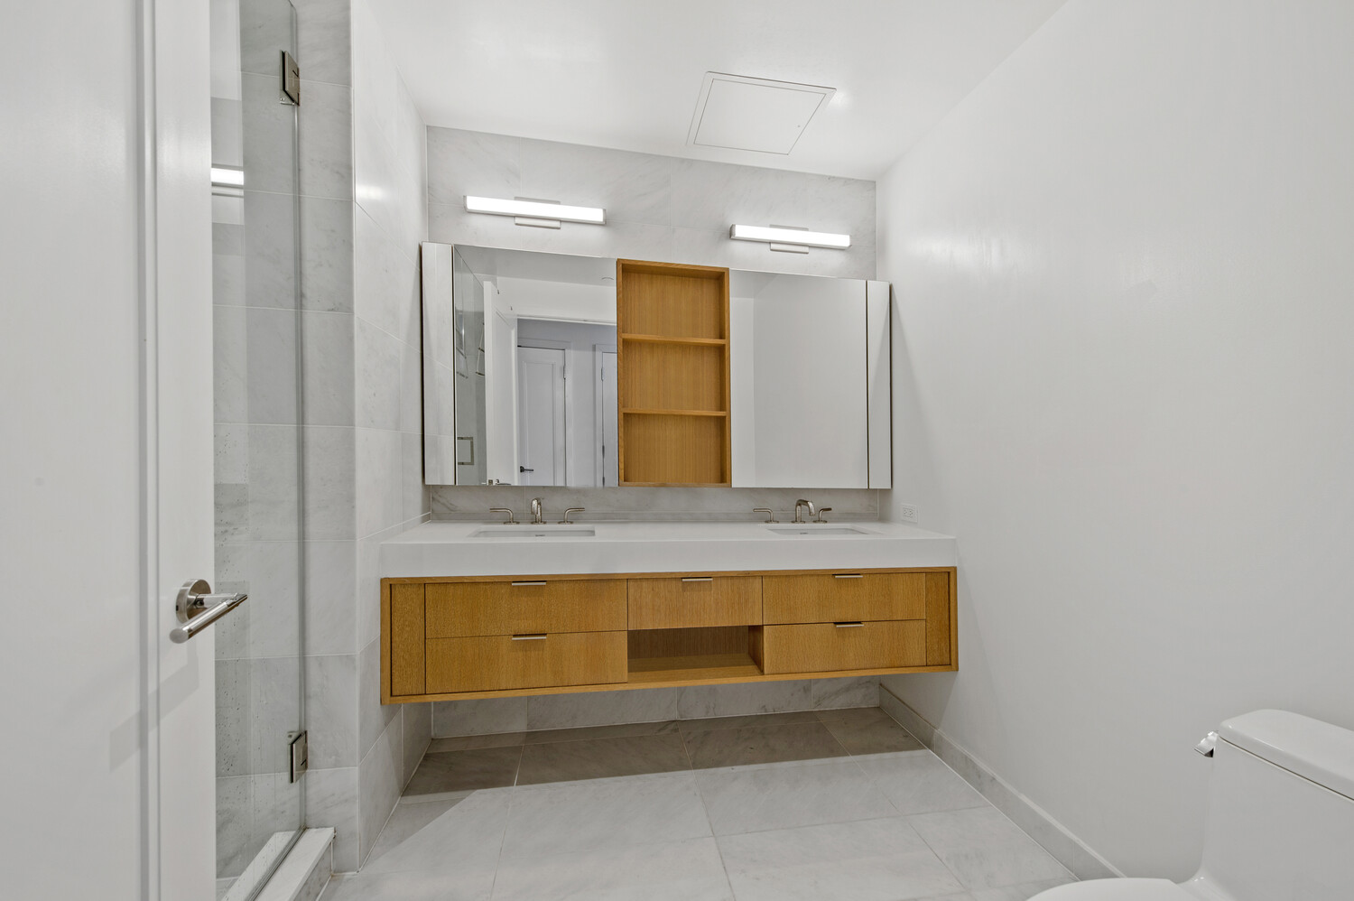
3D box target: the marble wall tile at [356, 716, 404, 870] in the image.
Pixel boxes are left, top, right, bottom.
[{"bbox_3d":[-0.890,0.996,1.584,0.012,0.285,0.340,0,0,-10],"label":"marble wall tile"}]

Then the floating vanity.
[{"bbox_3d":[0.022,0.541,2.000,1.935,0.484,0.512,0,0,-10],"label":"floating vanity"}]

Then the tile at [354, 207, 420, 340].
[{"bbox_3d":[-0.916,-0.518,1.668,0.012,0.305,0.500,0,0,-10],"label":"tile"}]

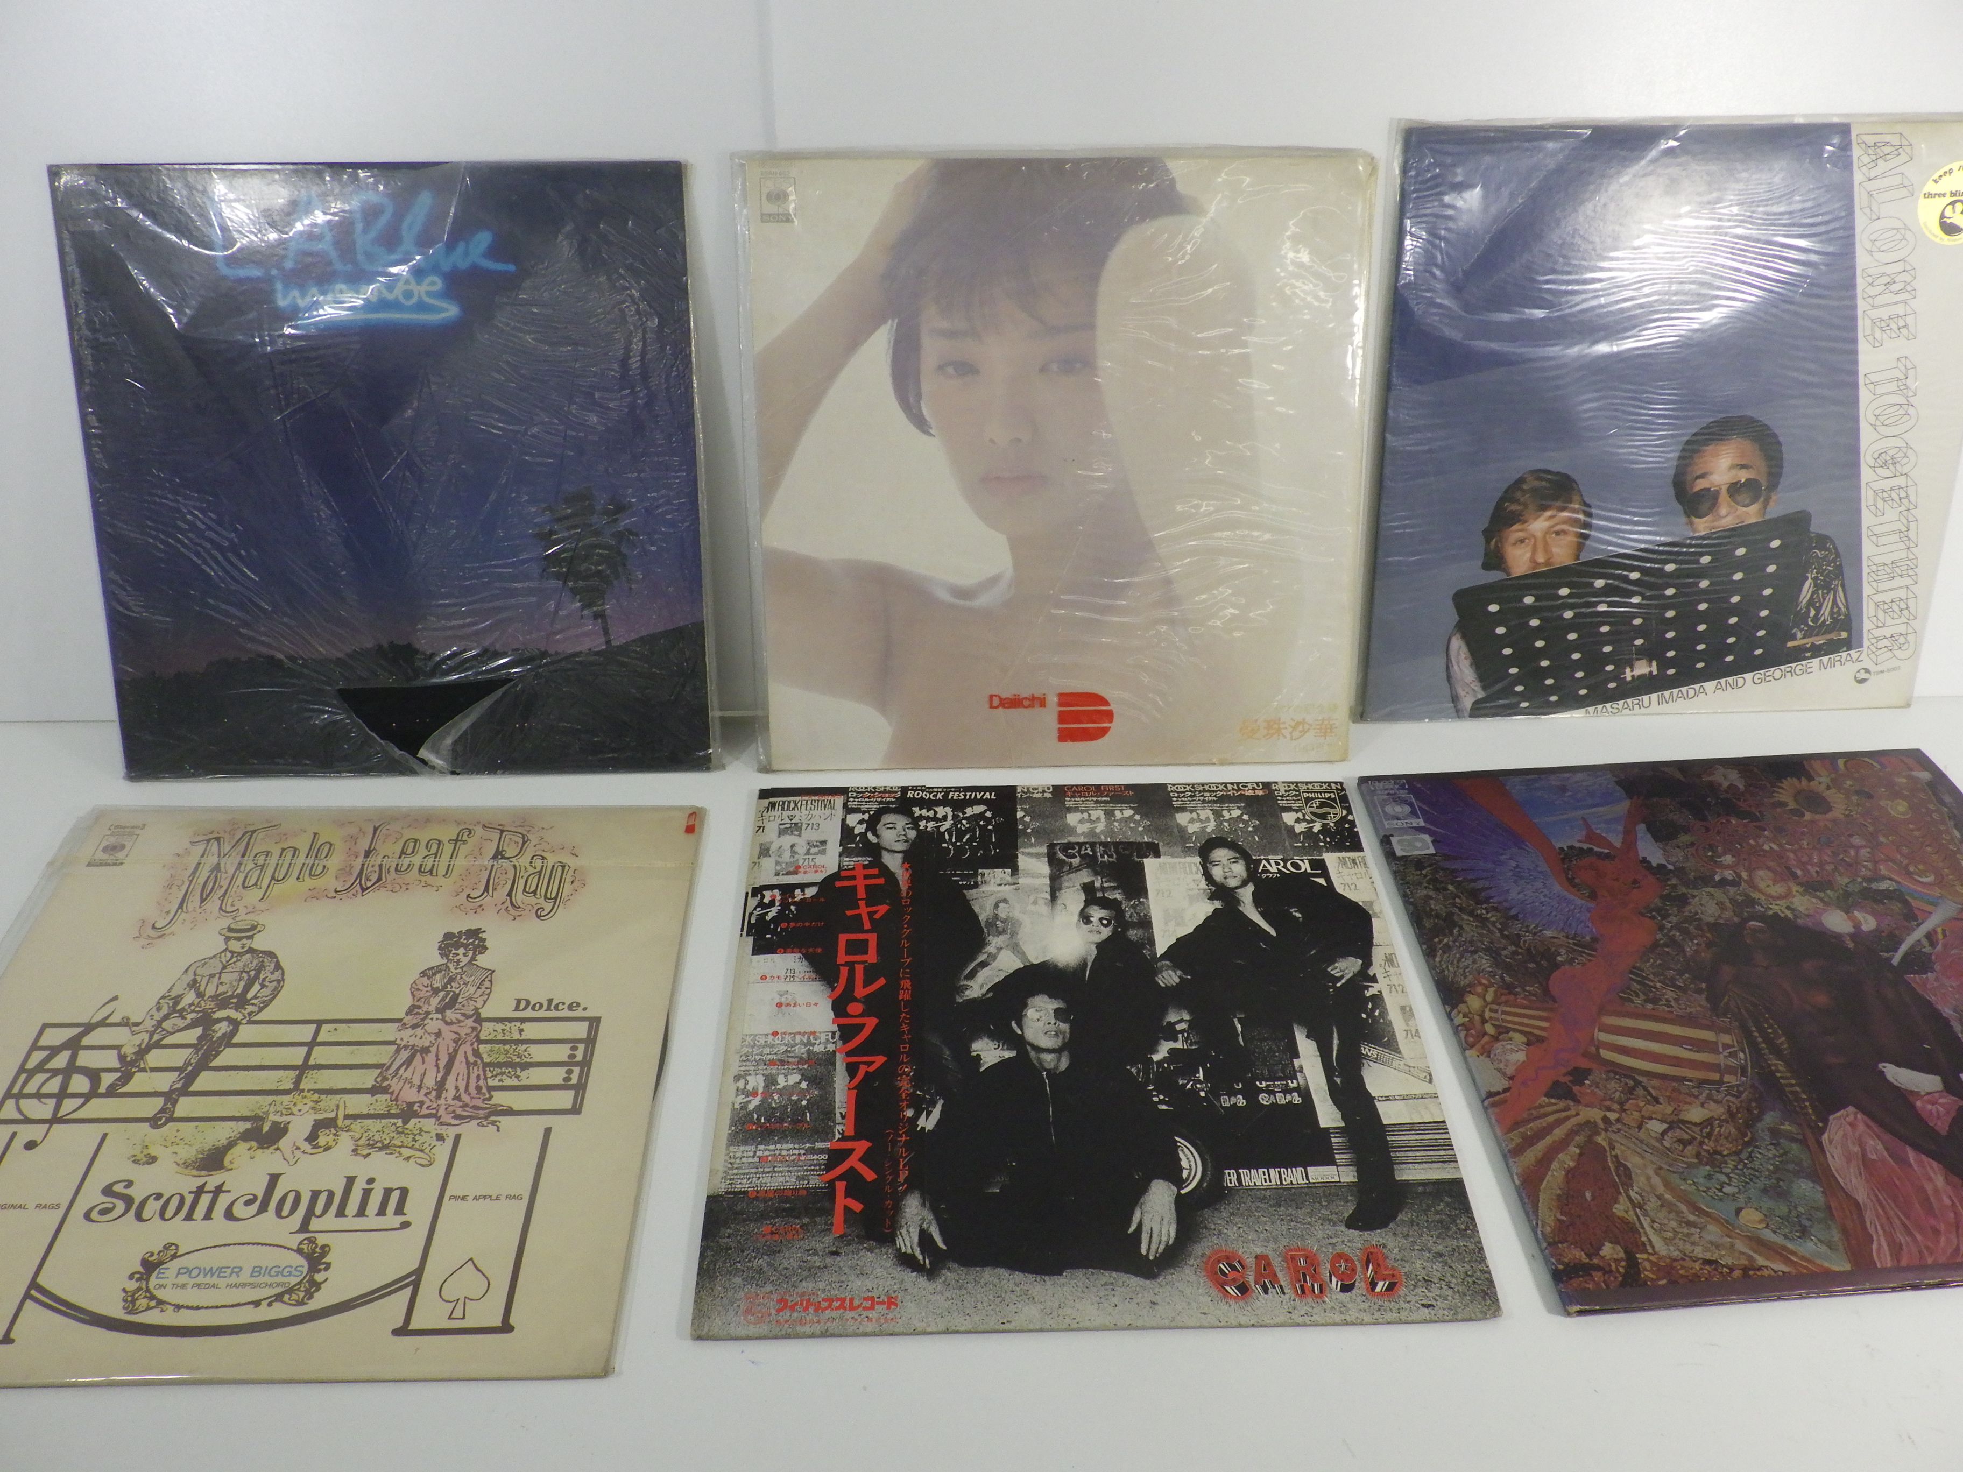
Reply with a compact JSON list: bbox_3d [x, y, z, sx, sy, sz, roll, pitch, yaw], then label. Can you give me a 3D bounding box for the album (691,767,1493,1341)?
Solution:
[{"bbox_3d":[0.042,0.128,0.735,0.315,0.005,0.315,-1,40,-1],"label":"album"}]

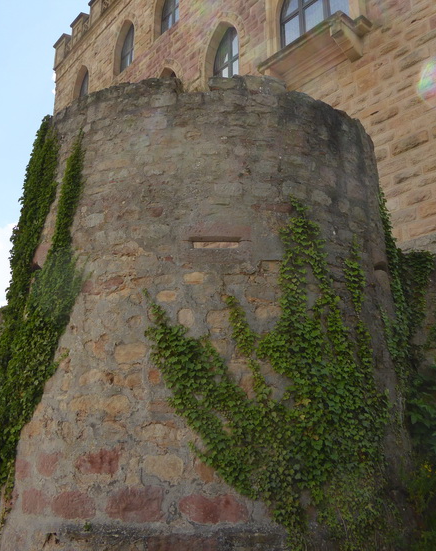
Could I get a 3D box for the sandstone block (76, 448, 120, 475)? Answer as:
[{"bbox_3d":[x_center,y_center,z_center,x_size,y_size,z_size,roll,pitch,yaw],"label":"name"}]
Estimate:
[{"bbox_3d":[-1.117,1.828,5.025,0.525,0.226,0.250,-7,-17,24],"label":"sandstone block"}]

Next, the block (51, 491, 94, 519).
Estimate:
[{"bbox_3d":[-1.352,2.247,5.030,0.567,0.237,0.250,-9,-18,30],"label":"block"}]

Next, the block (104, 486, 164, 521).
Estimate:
[{"bbox_3d":[-0.740,2.143,4.807,0.557,0.292,0.280,-4,-16,15],"label":"block"}]

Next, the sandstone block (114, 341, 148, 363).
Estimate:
[{"bbox_3d":[-0.852,0.807,5.200,0.366,0.212,0.220,-5,-16,18],"label":"sandstone block"}]

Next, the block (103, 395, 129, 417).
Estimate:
[{"bbox_3d":[-0.972,1.300,5.085,0.284,0.202,0.200,-6,-16,20],"label":"block"}]

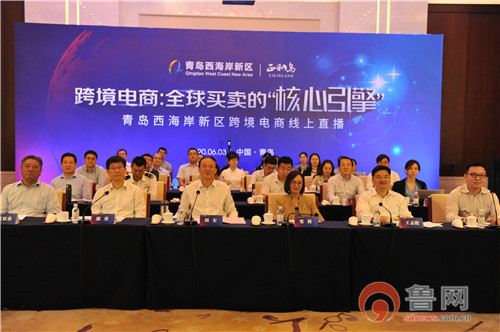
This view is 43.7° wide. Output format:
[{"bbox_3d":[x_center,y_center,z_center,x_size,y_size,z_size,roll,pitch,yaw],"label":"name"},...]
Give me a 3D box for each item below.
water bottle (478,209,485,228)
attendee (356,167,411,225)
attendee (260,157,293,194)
[{"bbox_3d":[2.093,0.472,5.631,0.063,0.175,0.063,1,3,-1],"label":"water bottle"},{"bbox_3d":[1.300,0.635,6.080,0.550,1.278,0.780,1,3,-1],"label":"attendee"},{"bbox_3d":[0.391,0.537,7.750,0.520,1.292,0.780,1,3,0],"label":"attendee"}]

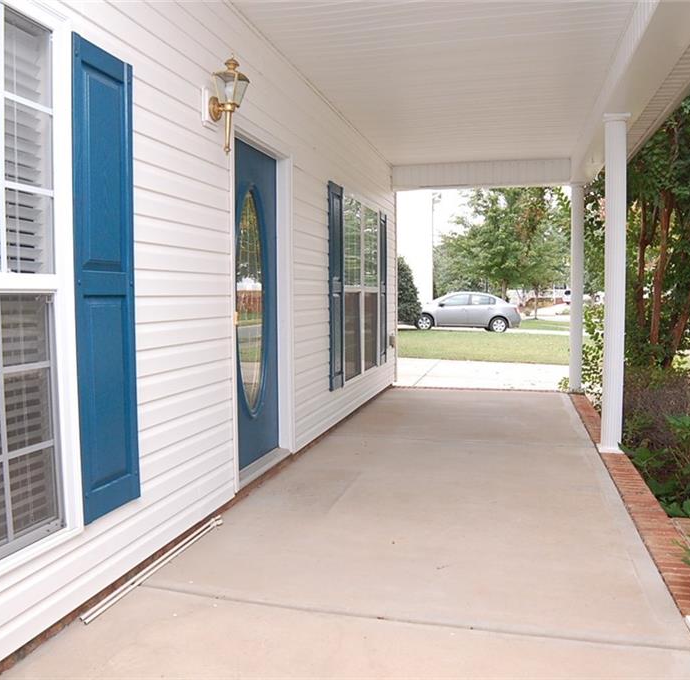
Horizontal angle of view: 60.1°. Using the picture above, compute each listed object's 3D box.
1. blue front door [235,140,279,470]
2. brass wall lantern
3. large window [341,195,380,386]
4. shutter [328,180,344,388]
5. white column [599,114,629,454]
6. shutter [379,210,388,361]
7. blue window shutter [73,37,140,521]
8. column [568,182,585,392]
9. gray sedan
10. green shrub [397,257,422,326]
[{"bbox_3d":[-0.606,-0.209,3.774,0.050,2.030,0.900,1,4,16],"label":"blue front door"},{"bbox_3d":[-0.584,-1.194,3.027,0.180,0.490,0.155,1,4,16],"label":"brass wall lantern"},{"bbox_3d":[0.178,-0.532,6.226,0.080,1.780,1.580,1,4,16],"label":"large window"},{"bbox_3d":[-0.073,-0.454,5.250,0.035,1.800,0.330,1,4,16],"label":"shutter"},{"bbox_3d":[2.014,-0.423,4.444,0.190,2.560,0.190,1,4,16],"label":"white column"},{"bbox_3d":[0.463,-0.593,7.141,0.035,1.800,0.320,1,4,16],"label":"shutter"},{"bbox_3d":[-0.906,-0.213,2.273,0.035,1.800,0.325,1,4,16],"label":"blue window shutter"},{"bbox_3d":[2.839,-0.636,7.273,0.190,2.560,0.190,1,4,16],"label":"column"},{"bbox_3d":[4.446,-1.052,22.250,4.570,1.490,1.780,2,5,16],"label":"gray sedan"},{"bbox_3d":[1.900,-1.630,20.300,1.500,2.400,1.500,1,4,16],"label":"green shrub"}]

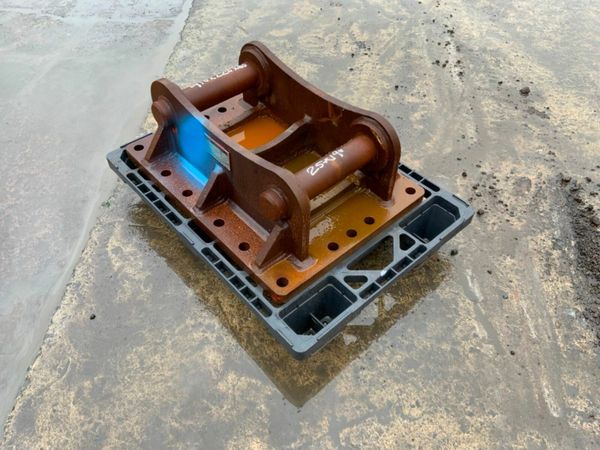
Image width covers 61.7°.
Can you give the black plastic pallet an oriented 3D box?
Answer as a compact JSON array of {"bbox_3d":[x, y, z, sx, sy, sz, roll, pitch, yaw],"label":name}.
[{"bbox_3d":[-0.049,-0.066,1.369,0.600,0.135,0.800,-34,57,-28],"label":"black plastic pallet"}]

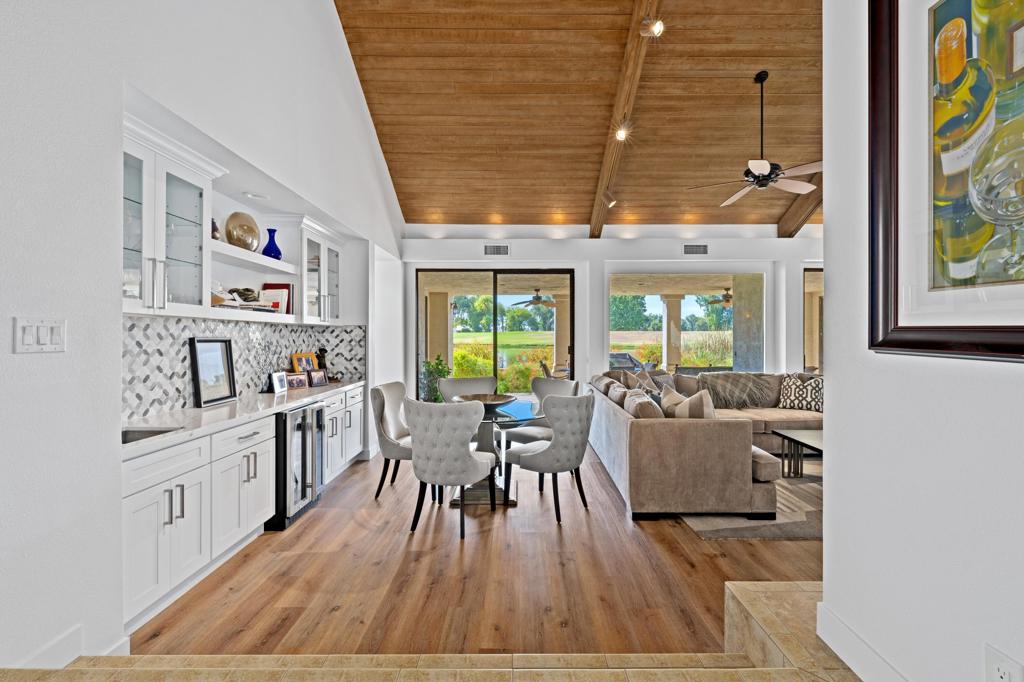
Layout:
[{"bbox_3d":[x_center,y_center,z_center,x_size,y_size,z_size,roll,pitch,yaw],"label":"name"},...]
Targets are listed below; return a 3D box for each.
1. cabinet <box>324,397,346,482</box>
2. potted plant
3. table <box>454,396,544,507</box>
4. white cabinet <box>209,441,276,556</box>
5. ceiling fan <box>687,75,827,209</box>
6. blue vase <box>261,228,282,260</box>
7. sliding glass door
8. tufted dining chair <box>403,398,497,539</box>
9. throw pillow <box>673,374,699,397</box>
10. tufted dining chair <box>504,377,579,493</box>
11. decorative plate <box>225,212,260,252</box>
[{"bbox_3d":[-2.009,0.922,4.384,0.590,0.826,0.610,0,0,1],"label":"cabinet"},{"bbox_3d":[-1.140,0.778,6.750,0.490,1.140,0.470,0,0,0],"label":"potted plant"},{"bbox_3d":[-0.235,0.989,4.050,1.240,0.760,1.240,0,0,0],"label":"table"},{"bbox_3d":[-2.037,1.005,3.059,0.560,0.580,0.730,0,0,1],"label":"white cabinet"},{"bbox_3d":[2.620,-2.214,4.760,1.420,1.220,1.420,0,0,0],"label":"ceiling fan"},{"bbox_3d":[-2.155,-0.857,4.098,0.160,0.295,0.160,0,0,1],"label":"blue vase"},{"bbox_3d":[-0.256,0.131,6.937,2.411,2.472,0.110,0,0,1],"label":"sliding glass door"},{"bbox_3d":[-0.440,0.901,3.535,0.590,0.975,0.640,0,0,17],"label":"tufted dining chair"},{"bbox_3d":[2.290,0.693,6.120,0.460,0.440,0.200,0,-10,0],"label":"throw pillow"},{"bbox_3d":[0.278,0.890,4.508,0.580,0.950,0.630,0,1,43],"label":"tufted dining chair"},{"bbox_3d":[-2.179,-0.874,3.708,0.120,0.340,0.340,5,2,21],"label":"decorative plate"}]

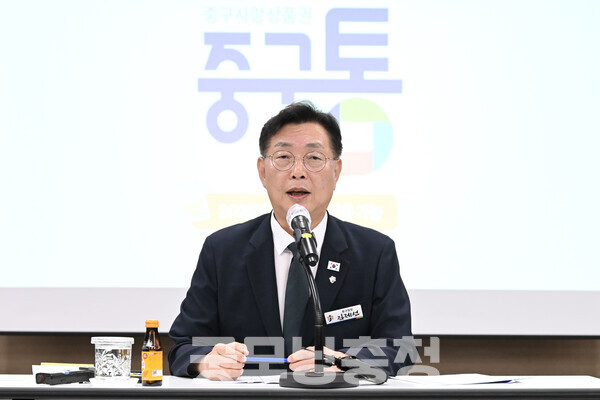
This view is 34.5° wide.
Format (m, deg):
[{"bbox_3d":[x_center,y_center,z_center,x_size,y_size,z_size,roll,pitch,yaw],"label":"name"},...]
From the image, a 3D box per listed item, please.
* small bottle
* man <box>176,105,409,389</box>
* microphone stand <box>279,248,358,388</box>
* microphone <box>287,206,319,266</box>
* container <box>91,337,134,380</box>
[{"bbox_3d":[-0.302,0.313,1.970,0.043,0.133,0.043,0,-7,0],"label":"small bottle"},{"bbox_3d":[-0.020,0.445,2.270,0.570,1.350,0.620,0,-5,2],"label":"man"},{"bbox_3d":[0.039,0.239,1.985,0.160,0.285,0.160,0,-5,0],"label":"microphone stand"},{"bbox_3d":[0.010,0.072,1.991,0.051,0.051,0.210,1,27,-10],"label":"microphone"},{"bbox_3d":[-0.397,0.336,2.050,0.091,0.091,0.091,0,-7,0],"label":"container"}]

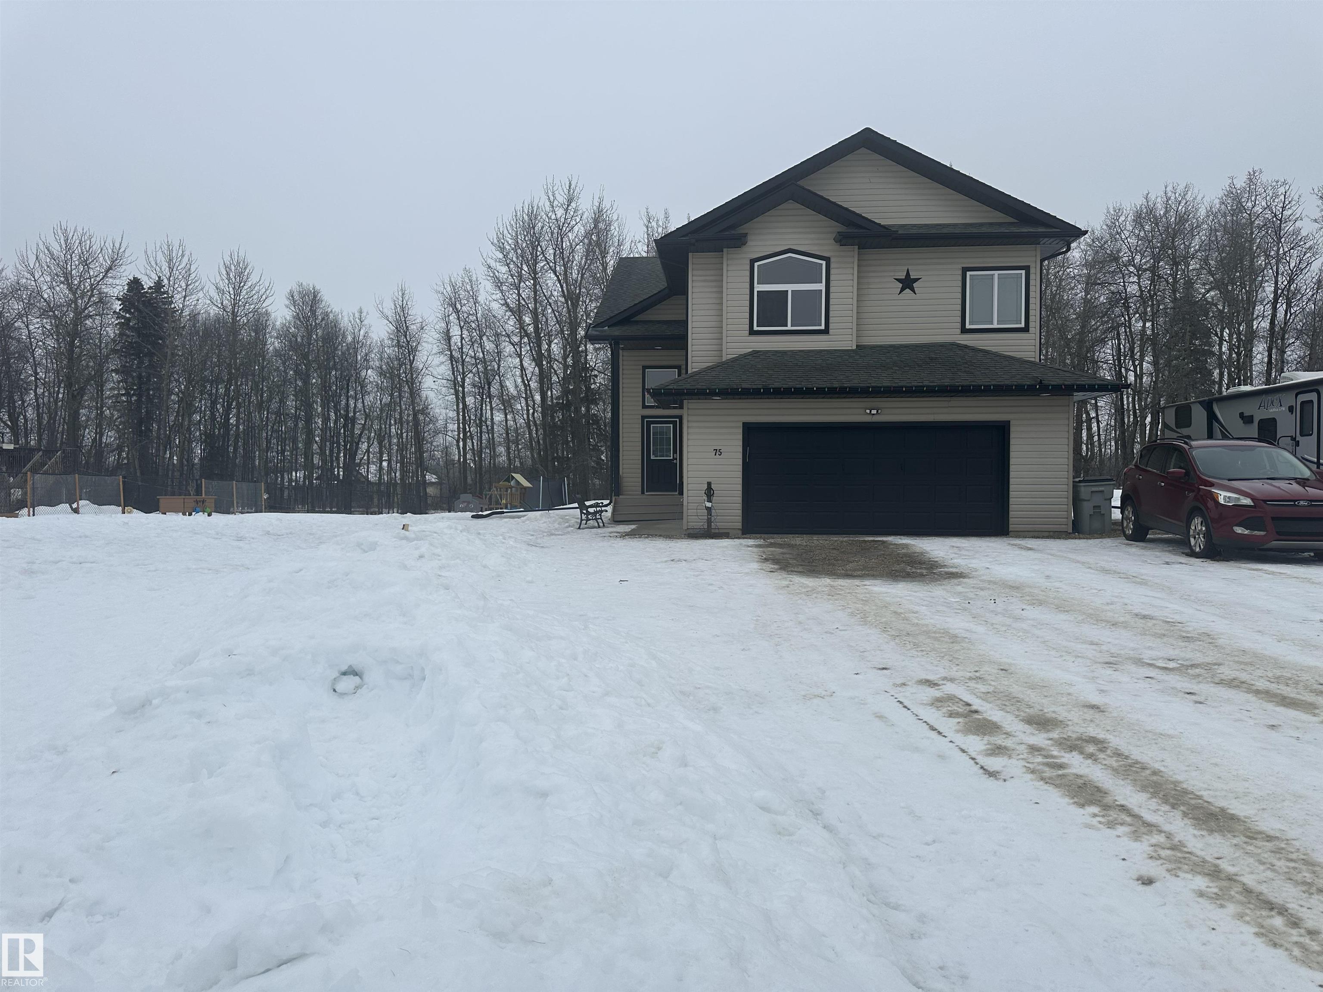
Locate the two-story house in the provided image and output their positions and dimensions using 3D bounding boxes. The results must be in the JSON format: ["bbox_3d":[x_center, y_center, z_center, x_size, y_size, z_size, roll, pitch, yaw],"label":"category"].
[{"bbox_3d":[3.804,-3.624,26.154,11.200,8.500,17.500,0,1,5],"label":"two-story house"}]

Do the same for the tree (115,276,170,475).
[{"bbox_3d":[-27.716,-5.990,49.000,3.100,11.600,3.100,0,1,0],"label":"tree"}]

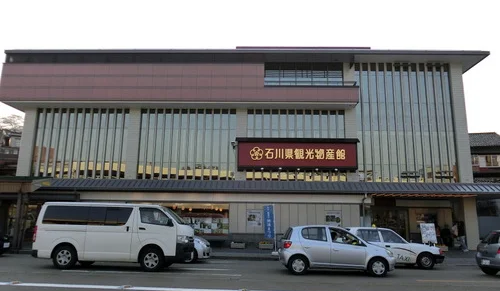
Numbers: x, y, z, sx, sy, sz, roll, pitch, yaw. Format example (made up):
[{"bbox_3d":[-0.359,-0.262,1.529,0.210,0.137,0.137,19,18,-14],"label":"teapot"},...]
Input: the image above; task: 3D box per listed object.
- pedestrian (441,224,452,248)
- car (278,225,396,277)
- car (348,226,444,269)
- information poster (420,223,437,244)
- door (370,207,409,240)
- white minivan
[{"bbox_3d":[11.438,5.240,21.140,0.480,1.480,0.380,1,-11,2],"label":"pedestrian"},{"bbox_3d":[2.765,3.396,11.903,3.610,1.500,1.660,1,-11,2],"label":"car"},{"bbox_3d":[4.996,3.955,14.286,4.600,1.500,1.690,1,-11,2],"label":"car"},{"bbox_3d":[8.424,4.143,17.000,0.678,0.951,0.100,1,-15,2],"label":"information poster"},{"bbox_3d":[8.052,4.729,20.846,2.173,2.188,0.120,1,-11,2],"label":"door"},{"bbox_3d":[-4.153,2.849,11.541,4.695,1.980,1.695,1,-11,2],"label":"white minivan"}]

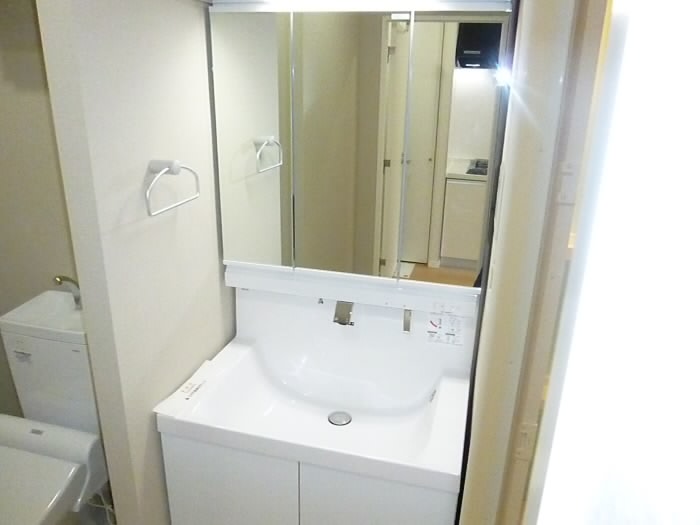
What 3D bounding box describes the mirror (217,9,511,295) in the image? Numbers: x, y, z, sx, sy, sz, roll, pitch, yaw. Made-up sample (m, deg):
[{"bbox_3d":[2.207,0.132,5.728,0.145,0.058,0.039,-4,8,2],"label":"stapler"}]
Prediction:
[{"bbox_3d":[-0.004,-0.293,1.346,0.750,0.675,0.030,6,19,14],"label":"mirror"}]

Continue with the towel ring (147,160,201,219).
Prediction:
[{"bbox_3d":[-0.426,-0.184,1.172,0.066,0.113,0.205,6,19,14],"label":"towel ring"}]

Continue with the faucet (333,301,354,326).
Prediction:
[{"bbox_3d":[-0.015,0.150,1.497,0.050,0.067,0.068,6,19,14],"label":"faucet"}]

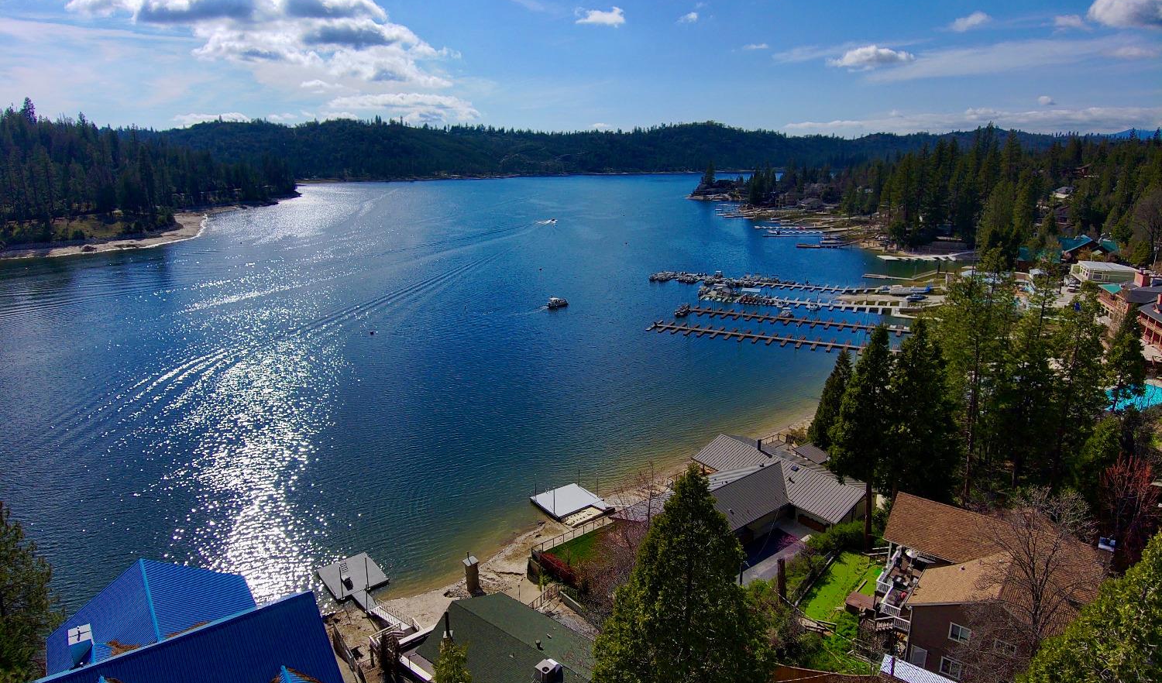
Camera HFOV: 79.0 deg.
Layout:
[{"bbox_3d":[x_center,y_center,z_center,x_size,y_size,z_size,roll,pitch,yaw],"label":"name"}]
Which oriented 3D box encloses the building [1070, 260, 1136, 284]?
[{"bbox_3d":[134.990,-17.552,182.110,11.300,6.700,11.300,4,15,17],"label":"building"}]

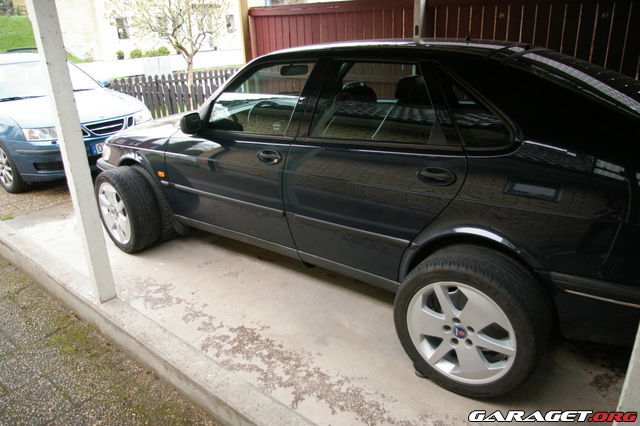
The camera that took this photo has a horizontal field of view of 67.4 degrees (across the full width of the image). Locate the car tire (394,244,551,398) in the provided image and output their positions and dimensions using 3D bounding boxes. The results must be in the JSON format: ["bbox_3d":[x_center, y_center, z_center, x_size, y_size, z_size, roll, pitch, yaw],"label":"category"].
[{"bbox_3d":[0.641,0.466,2.063,0.640,0.640,0.225,14,25,36],"label":"car tire"}]

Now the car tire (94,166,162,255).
[{"bbox_3d":[-1.427,-0.025,3.578,0.635,0.635,0.225,14,25,37],"label":"car tire"}]

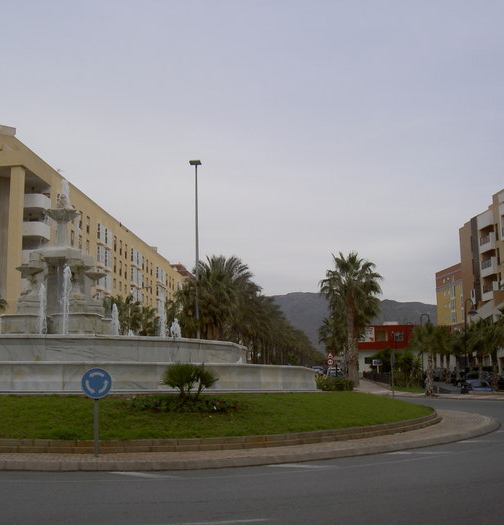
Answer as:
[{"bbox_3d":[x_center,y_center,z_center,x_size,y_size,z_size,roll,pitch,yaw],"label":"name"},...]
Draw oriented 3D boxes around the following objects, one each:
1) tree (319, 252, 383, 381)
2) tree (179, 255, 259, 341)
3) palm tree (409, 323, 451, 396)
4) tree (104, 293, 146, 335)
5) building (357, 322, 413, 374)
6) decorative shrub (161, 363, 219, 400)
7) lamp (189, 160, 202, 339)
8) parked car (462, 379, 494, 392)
[{"bbox_3d":[7.588,4.273,60.150,4.590,10.240,4.590,0,-10,0],"label":"tree"},{"bbox_3d":[-2.468,4.453,58.097,5.900,10.250,5.900,0,-10,0],"label":"tree"},{"bbox_3d":[11.181,6.092,49.681,2.570,4.630,2.570,0,-10,0],"label":"palm tree"},{"bbox_3d":[-10.240,6.475,63.843,3.500,7.830,3.500,0,-10,0],"label":"tree"},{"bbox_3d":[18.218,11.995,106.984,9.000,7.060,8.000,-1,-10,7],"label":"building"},{"bbox_3d":[-1.552,2.941,19.587,1.400,0.910,1.400,0,-10,0],"label":"decorative shrub"},{"bbox_3d":[-3.552,0.873,49.585,0.800,15.130,0.450,0,-10,0],"label":"lamp"},{"bbox_3d":[17.373,9.629,60.226,1.700,1.450,4.000,-1,-10,7],"label":"parked car"}]

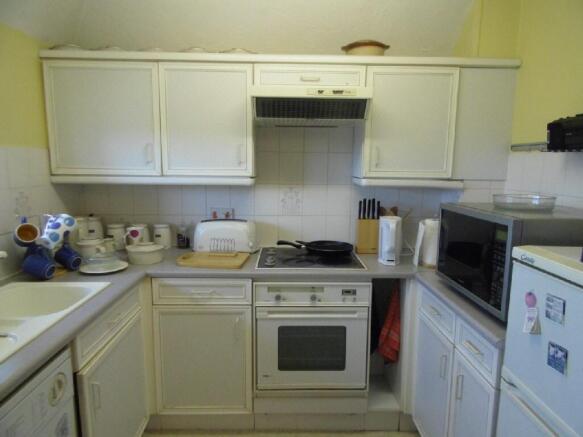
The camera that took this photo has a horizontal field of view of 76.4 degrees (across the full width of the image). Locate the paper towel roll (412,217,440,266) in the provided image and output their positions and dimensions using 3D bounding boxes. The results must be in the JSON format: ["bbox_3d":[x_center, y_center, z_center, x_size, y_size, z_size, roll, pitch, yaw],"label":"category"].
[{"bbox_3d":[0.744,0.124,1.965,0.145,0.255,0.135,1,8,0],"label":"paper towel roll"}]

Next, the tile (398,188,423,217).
[{"bbox_3d":[0.766,-0.110,2.372,0.153,0.200,0.010,0,8,-1],"label":"tile"}]

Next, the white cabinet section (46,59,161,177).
[{"bbox_3d":[-1.004,-0.549,2.139,0.600,0.592,0.312,0,7,-1],"label":"white cabinet section"}]

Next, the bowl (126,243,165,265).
[{"bbox_3d":[-0.808,0.186,2.048,0.203,0.093,0.203,0,9,-1],"label":"bowl"}]

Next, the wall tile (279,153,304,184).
[{"bbox_3d":[-0.002,-0.314,2.313,0.151,0.199,0.010,0,9,-1],"label":"wall tile"}]

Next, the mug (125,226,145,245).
[{"bbox_3d":[-0.946,0.133,2.236,0.116,0.125,0.092,-2,7,-20],"label":"mug"}]

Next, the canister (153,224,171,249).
[{"bbox_3d":[-0.814,0.110,2.334,0.107,0.142,0.107,0,8,-1],"label":"canister"}]

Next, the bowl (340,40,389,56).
[{"bbox_3d":[0.417,-0.914,2.090,0.270,0.110,0.235,0,8,-1],"label":"bowl"}]

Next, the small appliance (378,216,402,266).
[{"bbox_3d":[0.541,0.122,2.025,0.117,0.246,0.130,1,6,7],"label":"small appliance"}]

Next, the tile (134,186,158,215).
[{"bbox_3d":[-0.924,-0.122,2.359,0.152,0.200,0.010,0,8,-1],"label":"tile"}]

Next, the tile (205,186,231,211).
[{"bbox_3d":[-0.465,-0.120,2.350,0.153,0.200,0.010,0,8,-1],"label":"tile"}]

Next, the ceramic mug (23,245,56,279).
[{"bbox_3d":[-1.128,0.209,1.667,0.100,0.118,0.090,16,10,3],"label":"ceramic mug"}]

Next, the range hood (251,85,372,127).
[{"bbox_3d":[0.098,-0.608,2.060,0.602,0.145,0.460,1,6,0],"label":"range hood"}]

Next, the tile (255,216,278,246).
[{"bbox_3d":[-0.156,0.085,2.405,0.152,0.200,0.010,0,8,-1],"label":"tile"}]

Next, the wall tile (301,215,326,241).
[{"bbox_3d":[0.148,0.085,2.388,0.153,0.200,0.010,0,8,-1],"label":"wall tile"}]

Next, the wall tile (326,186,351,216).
[{"bbox_3d":[0.304,-0.114,2.364,0.153,0.200,0.010,0,8,-1],"label":"wall tile"}]

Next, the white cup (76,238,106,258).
[{"bbox_3d":[-1.123,0.181,2.083,0.143,0.087,0.118,9,12,43],"label":"white cup"}]

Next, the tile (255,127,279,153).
[{"bbox_3d":[-0.147,-0.505,2.304,0.151,0.190,0.010,1,6,0],"label":"tile"}]

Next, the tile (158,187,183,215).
[{"bbox_3d":[-0.766,-0.122,2.329,0.151,0.199,0.010,0,9,-1],"label":"tile"}]

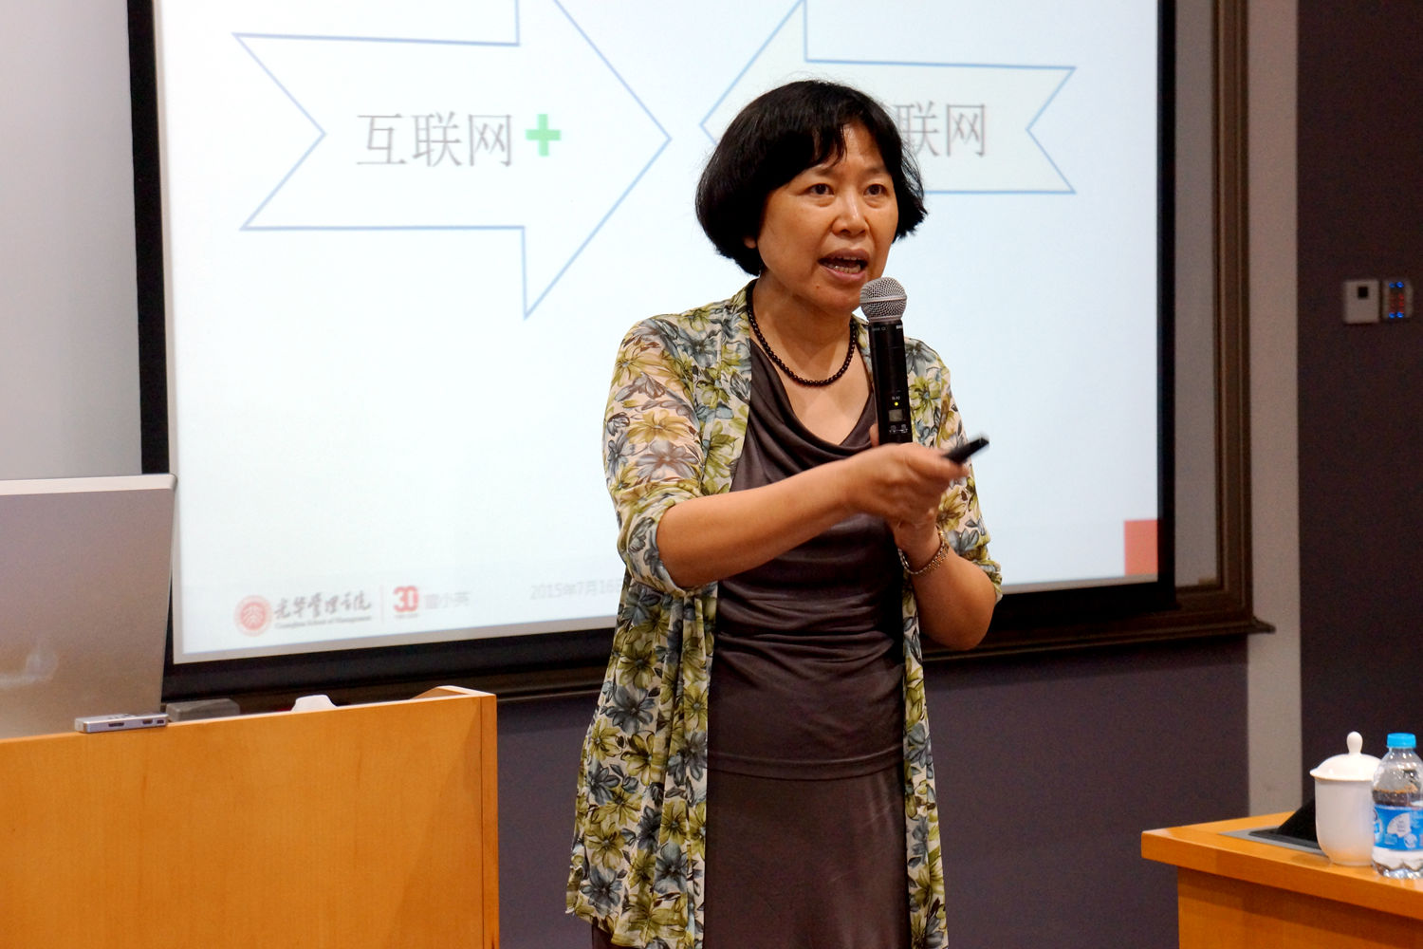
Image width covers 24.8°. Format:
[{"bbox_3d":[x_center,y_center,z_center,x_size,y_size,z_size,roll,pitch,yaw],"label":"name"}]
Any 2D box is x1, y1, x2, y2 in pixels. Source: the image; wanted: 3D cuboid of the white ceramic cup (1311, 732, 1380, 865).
[{"bbox_3d":[0.700,0.350,3.520,0.100,0.144,0.102,0,4,11],"label":"white ceramic cup"}]

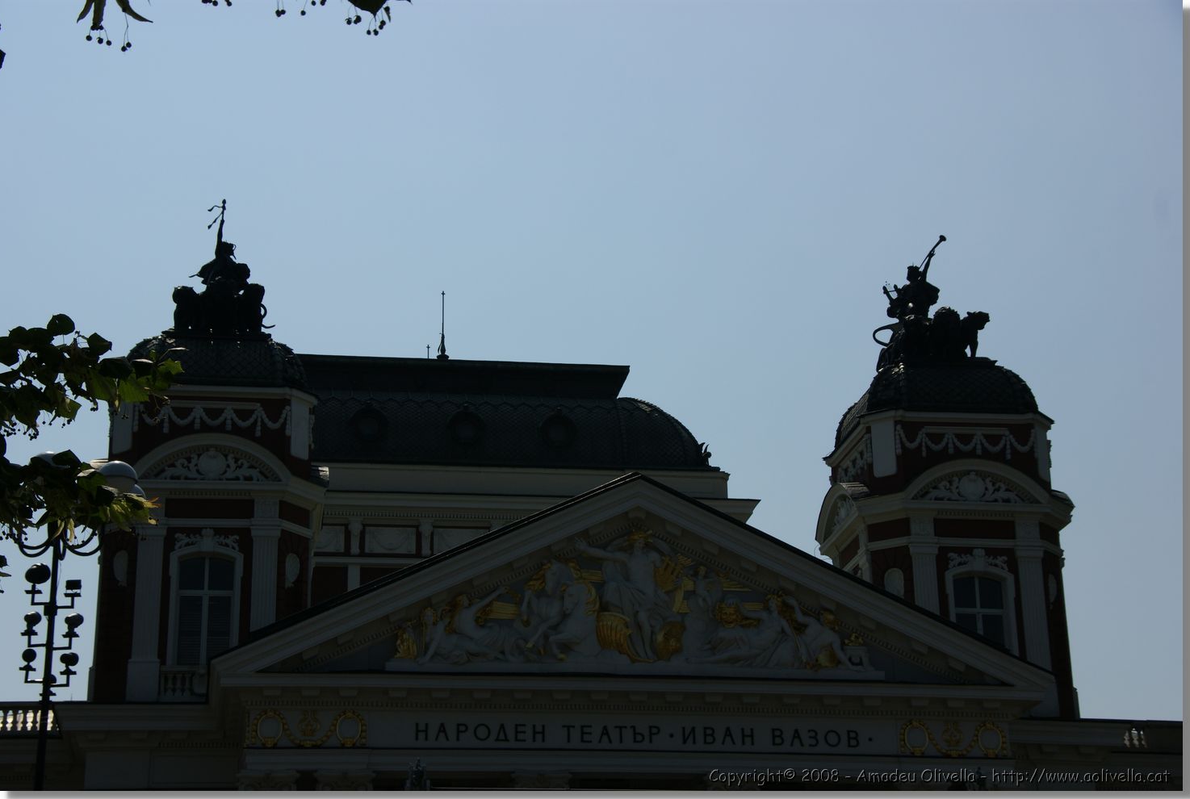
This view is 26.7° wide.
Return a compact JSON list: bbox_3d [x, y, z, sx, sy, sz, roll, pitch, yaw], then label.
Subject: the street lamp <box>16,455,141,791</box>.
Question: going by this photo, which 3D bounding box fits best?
[{"bbox_3d":[-4.974,5.074,21.727,1.600,9.500,1.600,2,-21,-8],"label":"street lamp"}]

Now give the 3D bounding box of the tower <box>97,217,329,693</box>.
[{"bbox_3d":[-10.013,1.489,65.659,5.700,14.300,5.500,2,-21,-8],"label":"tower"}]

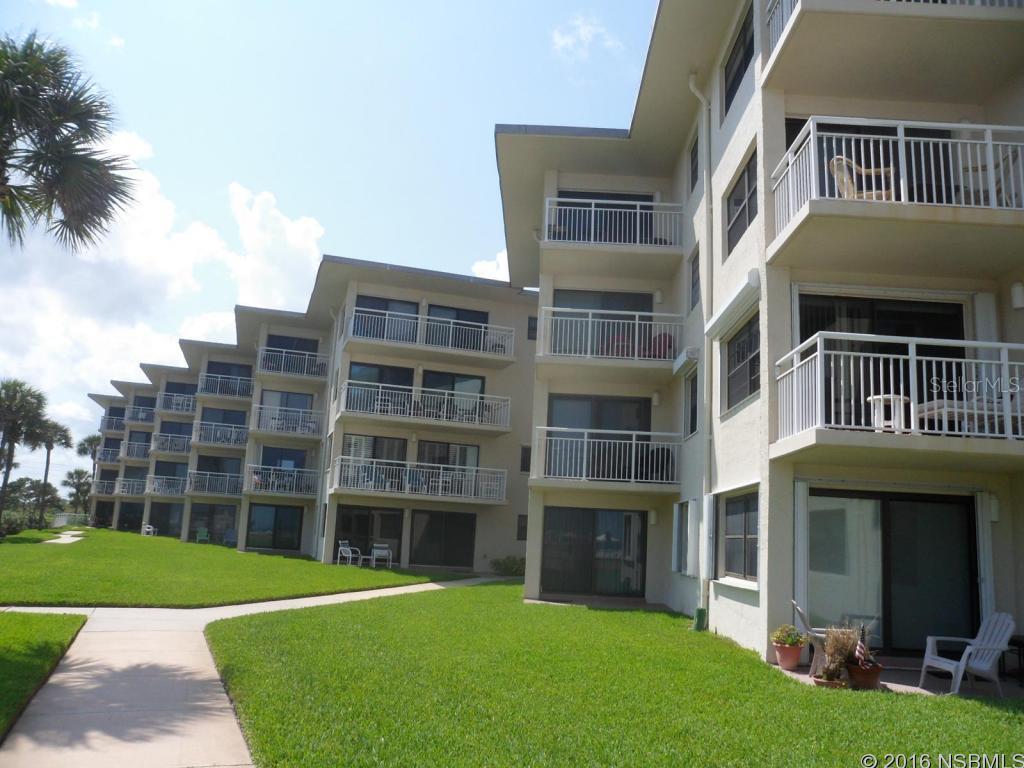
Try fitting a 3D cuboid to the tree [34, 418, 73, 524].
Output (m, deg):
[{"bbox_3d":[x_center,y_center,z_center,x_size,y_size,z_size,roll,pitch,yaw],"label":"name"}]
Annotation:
[{"bbox_3d":[-34.005,6.502,56.251,3.327,7.839,3.327,3,-11,0],"label":"tree"}]

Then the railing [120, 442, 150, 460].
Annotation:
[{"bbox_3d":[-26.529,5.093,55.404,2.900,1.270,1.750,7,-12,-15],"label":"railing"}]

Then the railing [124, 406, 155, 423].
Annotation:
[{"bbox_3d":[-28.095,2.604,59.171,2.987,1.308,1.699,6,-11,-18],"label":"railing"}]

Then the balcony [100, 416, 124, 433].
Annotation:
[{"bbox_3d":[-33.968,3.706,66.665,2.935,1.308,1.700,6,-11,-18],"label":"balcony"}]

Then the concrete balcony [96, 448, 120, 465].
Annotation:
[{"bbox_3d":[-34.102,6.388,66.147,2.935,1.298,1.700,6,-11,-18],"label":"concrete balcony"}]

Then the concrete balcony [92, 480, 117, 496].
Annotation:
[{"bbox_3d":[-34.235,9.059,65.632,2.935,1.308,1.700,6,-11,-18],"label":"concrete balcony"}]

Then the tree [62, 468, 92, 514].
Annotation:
[{"bbox_3d":[-44.023,11.249,77.703,3.113,5.302,3.113,3,-11,0],"label":"tree"}]

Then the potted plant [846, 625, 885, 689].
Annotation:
[{"bbox_3d":[3.677,2.847,7.978,0.350,0.660,0.350,3,-12,2],"label":"potted plant"}]

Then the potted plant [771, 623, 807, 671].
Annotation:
[{"bbox_3d":[3.328,3.166,9.337,0.433,0.525,0.433,2,-11,2],"label":"potted plant"}]

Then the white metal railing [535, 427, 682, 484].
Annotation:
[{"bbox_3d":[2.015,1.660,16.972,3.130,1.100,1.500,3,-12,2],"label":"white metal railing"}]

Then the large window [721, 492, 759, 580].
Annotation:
[{"bbox_3d":[3.357,2.228,11.211,0.120,1.220,2.050,3,-12,2],"label":"large window"}]

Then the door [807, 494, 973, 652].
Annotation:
[{"bbox_3d":[4.809,2.376,9.684,2.200,2.020,0.120,3,-12,2],"label":"door"}]

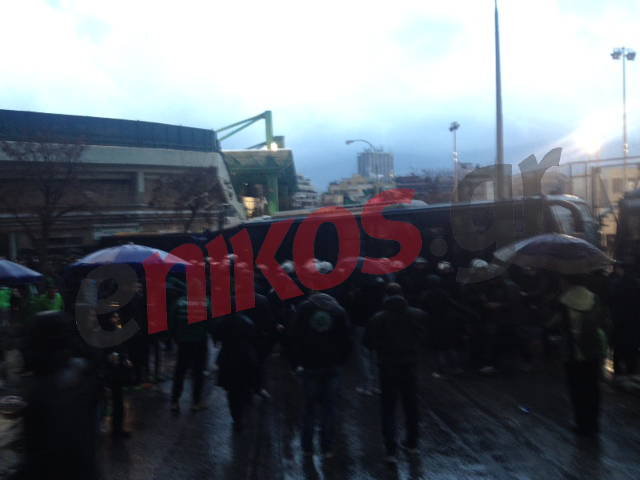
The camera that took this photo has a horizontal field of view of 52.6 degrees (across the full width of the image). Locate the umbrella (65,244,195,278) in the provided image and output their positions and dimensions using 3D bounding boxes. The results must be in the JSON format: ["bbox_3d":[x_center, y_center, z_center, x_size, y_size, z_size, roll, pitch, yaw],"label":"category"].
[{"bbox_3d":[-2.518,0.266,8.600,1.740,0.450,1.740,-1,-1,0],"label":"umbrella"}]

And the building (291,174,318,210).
[{"bbox_3d":[-7.596,-12.583,255.811,17.000,27.000,15.000,-1,-1,-11],"label":"building"}]

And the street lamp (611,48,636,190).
[{"bbox_3d":[14.693,-3.398,30.860,1.150,11.700,0.600,-1,-1,-15],"label":"street lamp"}]

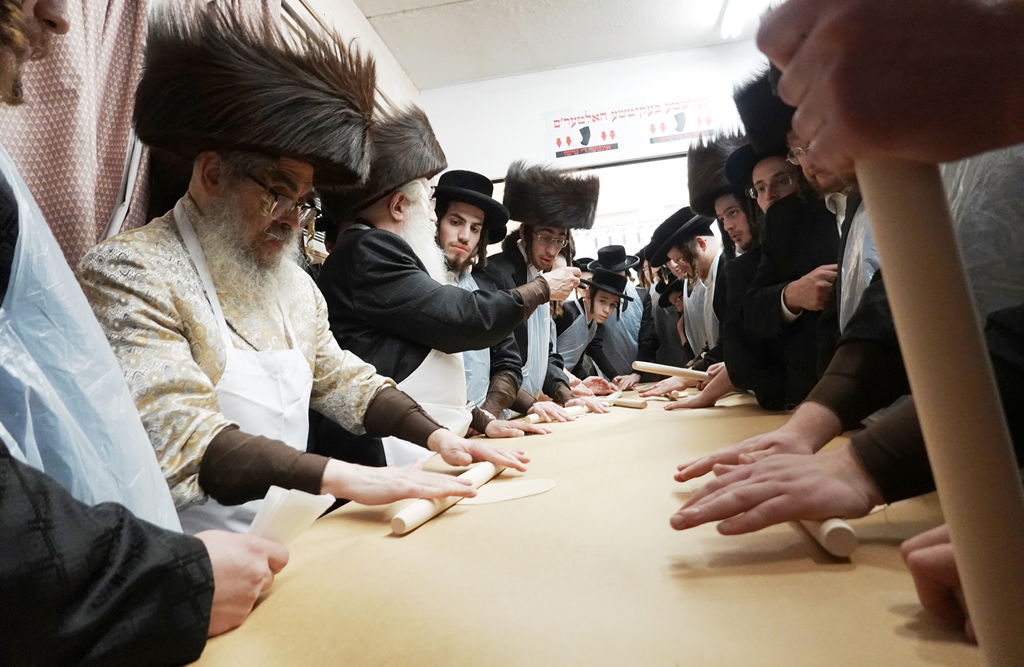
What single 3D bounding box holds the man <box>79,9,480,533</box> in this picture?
[{"bbox_3d":[-0.324,0.353,1.068,0.655,1.600,0.590,-6,-1,19],"label":"man"}]

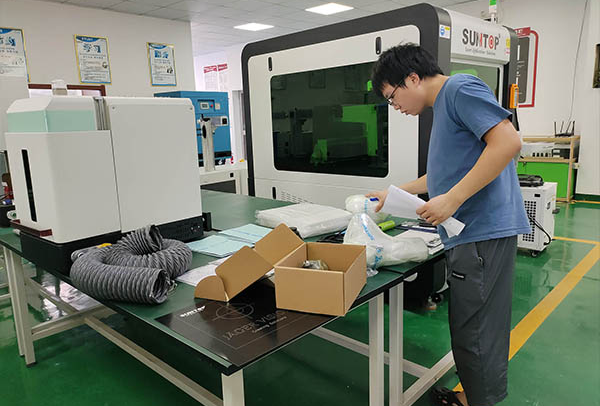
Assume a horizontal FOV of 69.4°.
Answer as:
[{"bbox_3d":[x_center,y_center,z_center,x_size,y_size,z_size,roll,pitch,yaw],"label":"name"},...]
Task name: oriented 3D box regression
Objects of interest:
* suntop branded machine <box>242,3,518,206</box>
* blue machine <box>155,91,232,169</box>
[{"bbox_3d":[0.708,-0.477,4.153,1.460,2.130,2.060,-12,14,-44],"label":"suntop branded machine"},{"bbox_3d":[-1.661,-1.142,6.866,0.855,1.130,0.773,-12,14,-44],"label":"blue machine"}]

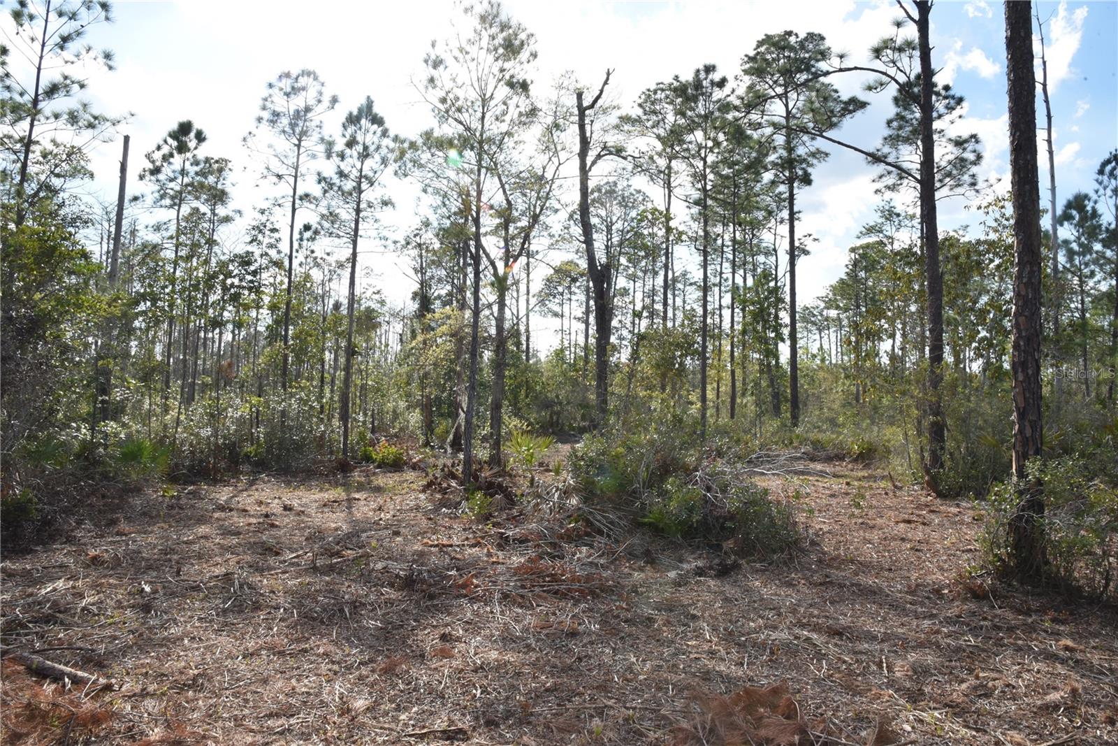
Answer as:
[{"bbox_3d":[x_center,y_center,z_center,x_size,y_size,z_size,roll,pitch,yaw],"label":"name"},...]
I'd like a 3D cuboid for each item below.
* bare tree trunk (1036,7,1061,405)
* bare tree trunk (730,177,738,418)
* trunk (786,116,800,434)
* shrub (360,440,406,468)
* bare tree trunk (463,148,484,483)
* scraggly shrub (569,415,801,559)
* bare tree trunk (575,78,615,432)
[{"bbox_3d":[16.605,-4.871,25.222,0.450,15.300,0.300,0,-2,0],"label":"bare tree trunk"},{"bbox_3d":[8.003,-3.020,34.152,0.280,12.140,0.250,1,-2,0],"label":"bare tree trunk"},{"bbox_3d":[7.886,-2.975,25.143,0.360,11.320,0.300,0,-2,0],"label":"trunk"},{"bbox_3d":[-4.161,1.910,17.536,1.110,0.680,1.000,1,-2,0],"label":"shrub"},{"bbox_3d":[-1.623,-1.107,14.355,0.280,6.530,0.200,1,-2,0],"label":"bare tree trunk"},{"bbox_3d":[1.521,1.347,8.954,2.800,1.500,2.400,1,-2,0],"label":"scraggly shrub"},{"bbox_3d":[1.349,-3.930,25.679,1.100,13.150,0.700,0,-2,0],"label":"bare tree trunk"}]

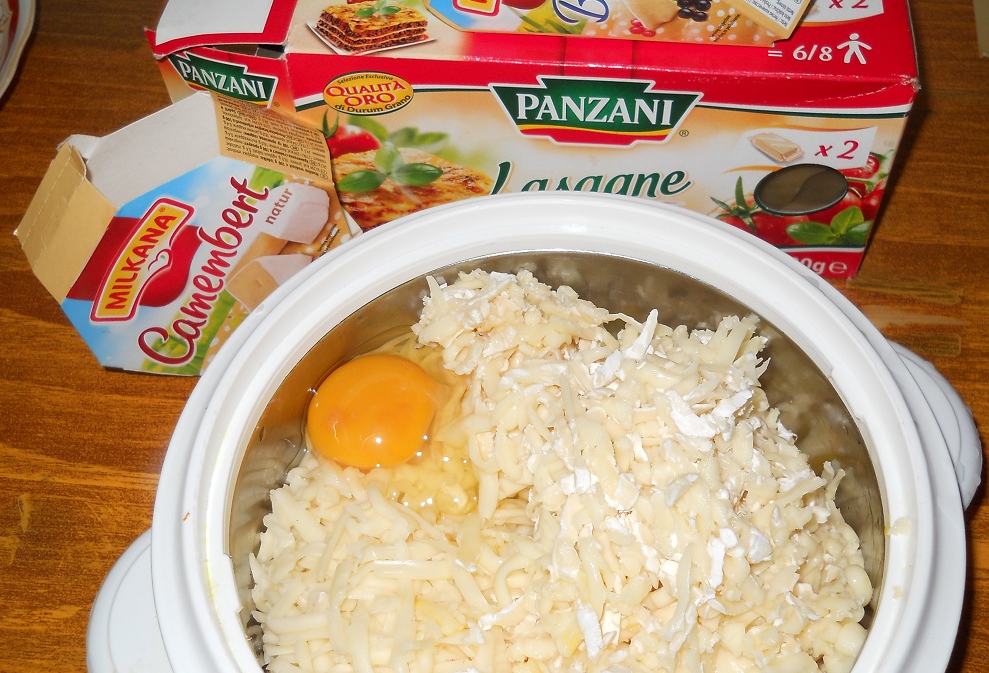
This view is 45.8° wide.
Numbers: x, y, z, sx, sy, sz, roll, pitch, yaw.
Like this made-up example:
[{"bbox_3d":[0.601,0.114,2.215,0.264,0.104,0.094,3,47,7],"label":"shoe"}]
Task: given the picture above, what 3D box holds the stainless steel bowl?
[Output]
[{"bbox_3d":[0.016,0.058,0.310,0.156,0.064,0.156,-2,54,2],"label":"stainless steel bowl"}]

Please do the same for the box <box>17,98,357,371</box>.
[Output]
[{"bbox_3d":[-0.093,-0.028,0.369,0.088,0.086,0.029,11,38,-39],"label":"box"}]

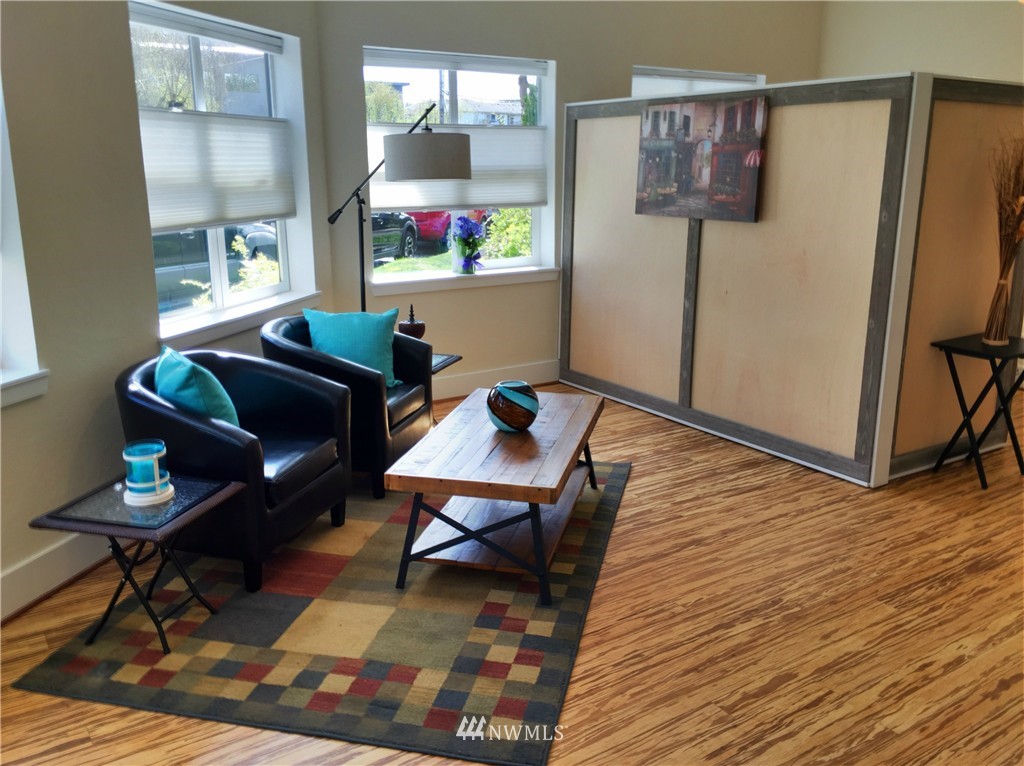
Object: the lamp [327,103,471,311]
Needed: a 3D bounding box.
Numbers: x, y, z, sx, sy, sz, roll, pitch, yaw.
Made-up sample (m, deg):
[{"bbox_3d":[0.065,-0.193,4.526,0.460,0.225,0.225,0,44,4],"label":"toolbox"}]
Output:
[{"bbox_3d":[-0.624,-0.579,4.688,0.847,1.828,0.459,6,16,24],"label":"lamp"}]

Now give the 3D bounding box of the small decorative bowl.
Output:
[{"bbox_3d":[0.004,0.095,3.492,0.209,0.199,0.209,0,14,0],"label":"small decorative bowl"}]

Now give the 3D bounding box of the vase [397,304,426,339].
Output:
[{"bbox_3d":[-0.568,-0.285,4.853,0.150,0.289,0.150,3,15,14],"label":"vase"}]

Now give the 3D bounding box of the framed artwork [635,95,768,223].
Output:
[{"bbox_3d":[1.029,-1.235,4.753,0.040,0.634,0.937,-9,17,-32],"label":"framed artwork"}]

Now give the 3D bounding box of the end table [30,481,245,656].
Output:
[{"bbox_3d":[-1.184,0.604,2.819,0.454,0.454,0.454,4,15,15],"label":"end table"}]

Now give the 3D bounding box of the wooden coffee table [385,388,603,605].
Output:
[{"bbox_3d":[-0.005,0.411,3.570,0.603,0.454,1.206,3,15,13],"label":"wooden coffee table"}]

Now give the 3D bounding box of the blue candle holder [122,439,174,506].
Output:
[{"bbox_3d":[-1.195,0.291,2.805,0.160,0.167,0.160,3,15,14],"label":"blue candle holder"}]

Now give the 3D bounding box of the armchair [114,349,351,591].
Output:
[{"bbox_3d":[-1.149,0.292,3.423,0.718,0.760,0.687,4,15,16],"label":"armchair"}]

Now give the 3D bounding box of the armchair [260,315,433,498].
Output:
[{"bbox_3d":[-0.858,0.068,4.307,0.718,0.760,0.687,4,15,15],"label":"armchair"}]

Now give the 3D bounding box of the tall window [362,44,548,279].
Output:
[{"bbox_3d":[-0.300,-1.369,5.461,1.356,1.351,0.120,-9,17,-32],"label":"tall window"}]

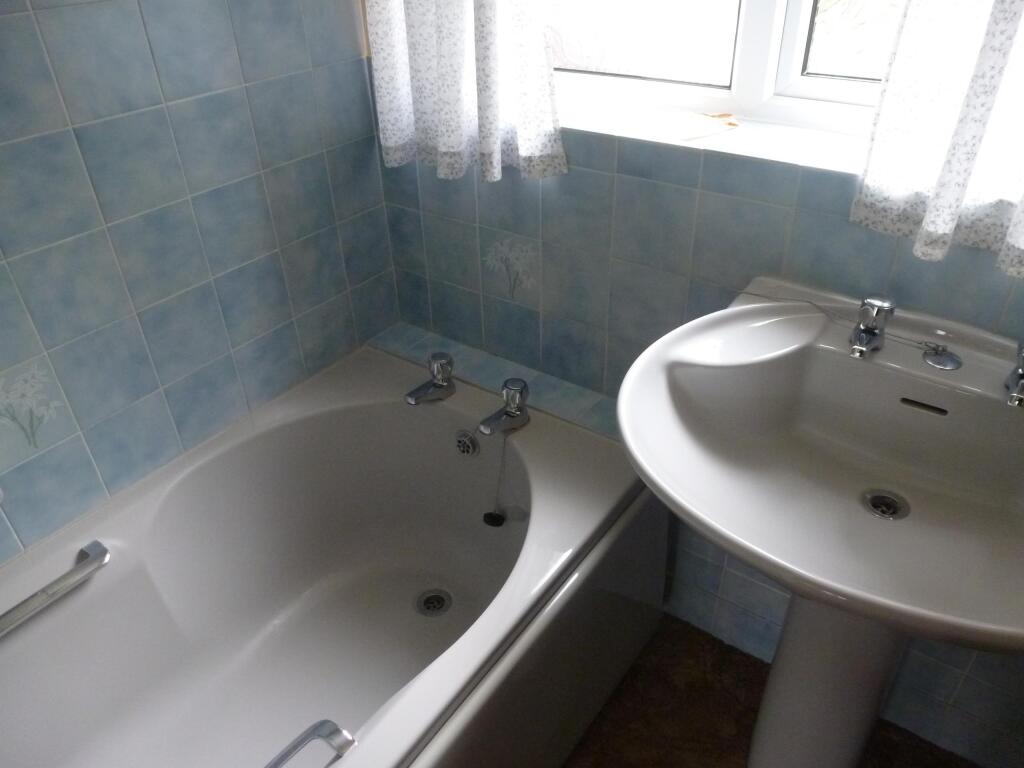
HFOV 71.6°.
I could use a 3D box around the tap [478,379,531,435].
[{"bbox_3d":[-0.014,0.053,1.345,0.056,0.088,0.116,27,43,35],"label":"tap"}]

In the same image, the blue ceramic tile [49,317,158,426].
[{"bbox_3d":[-0.660,-0.020,1.163,0.010,0.148,0.148,20,39,29],"label":"blue ceramic tile"}]

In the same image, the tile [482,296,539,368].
[{"bbox_3d":[0.004,-0.115,1.520,0.147,0.135,0.009,20,39,29],"label":"tile"}]

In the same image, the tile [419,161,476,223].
[{"bbox_3d":[-0.127,-0.401,1.421,0.146,0.146,0.010,20,39,29],"label":"tile"}]

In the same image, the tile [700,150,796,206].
[{"bbox_3d":[0.355,-0.308,1.059,0.148,0.062,0.010,20,40,30],"label":"tile"}]

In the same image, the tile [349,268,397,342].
[{"bbox_3d":[-0.314,-0.177,1.618,0.010,0.138,0.137,20,40,30],"label":"tile"}]

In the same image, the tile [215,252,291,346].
[{"bbox_3d":[-0.487,-0.160,1.341,0.010,0.146,0.146,20,39,29],"label":"tile"}]

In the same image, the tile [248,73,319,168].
[{"bbox_3d":[-0.408,-0.477,1.282,0.010,0.146,0.146,20,39,29],"label":"tile"}]

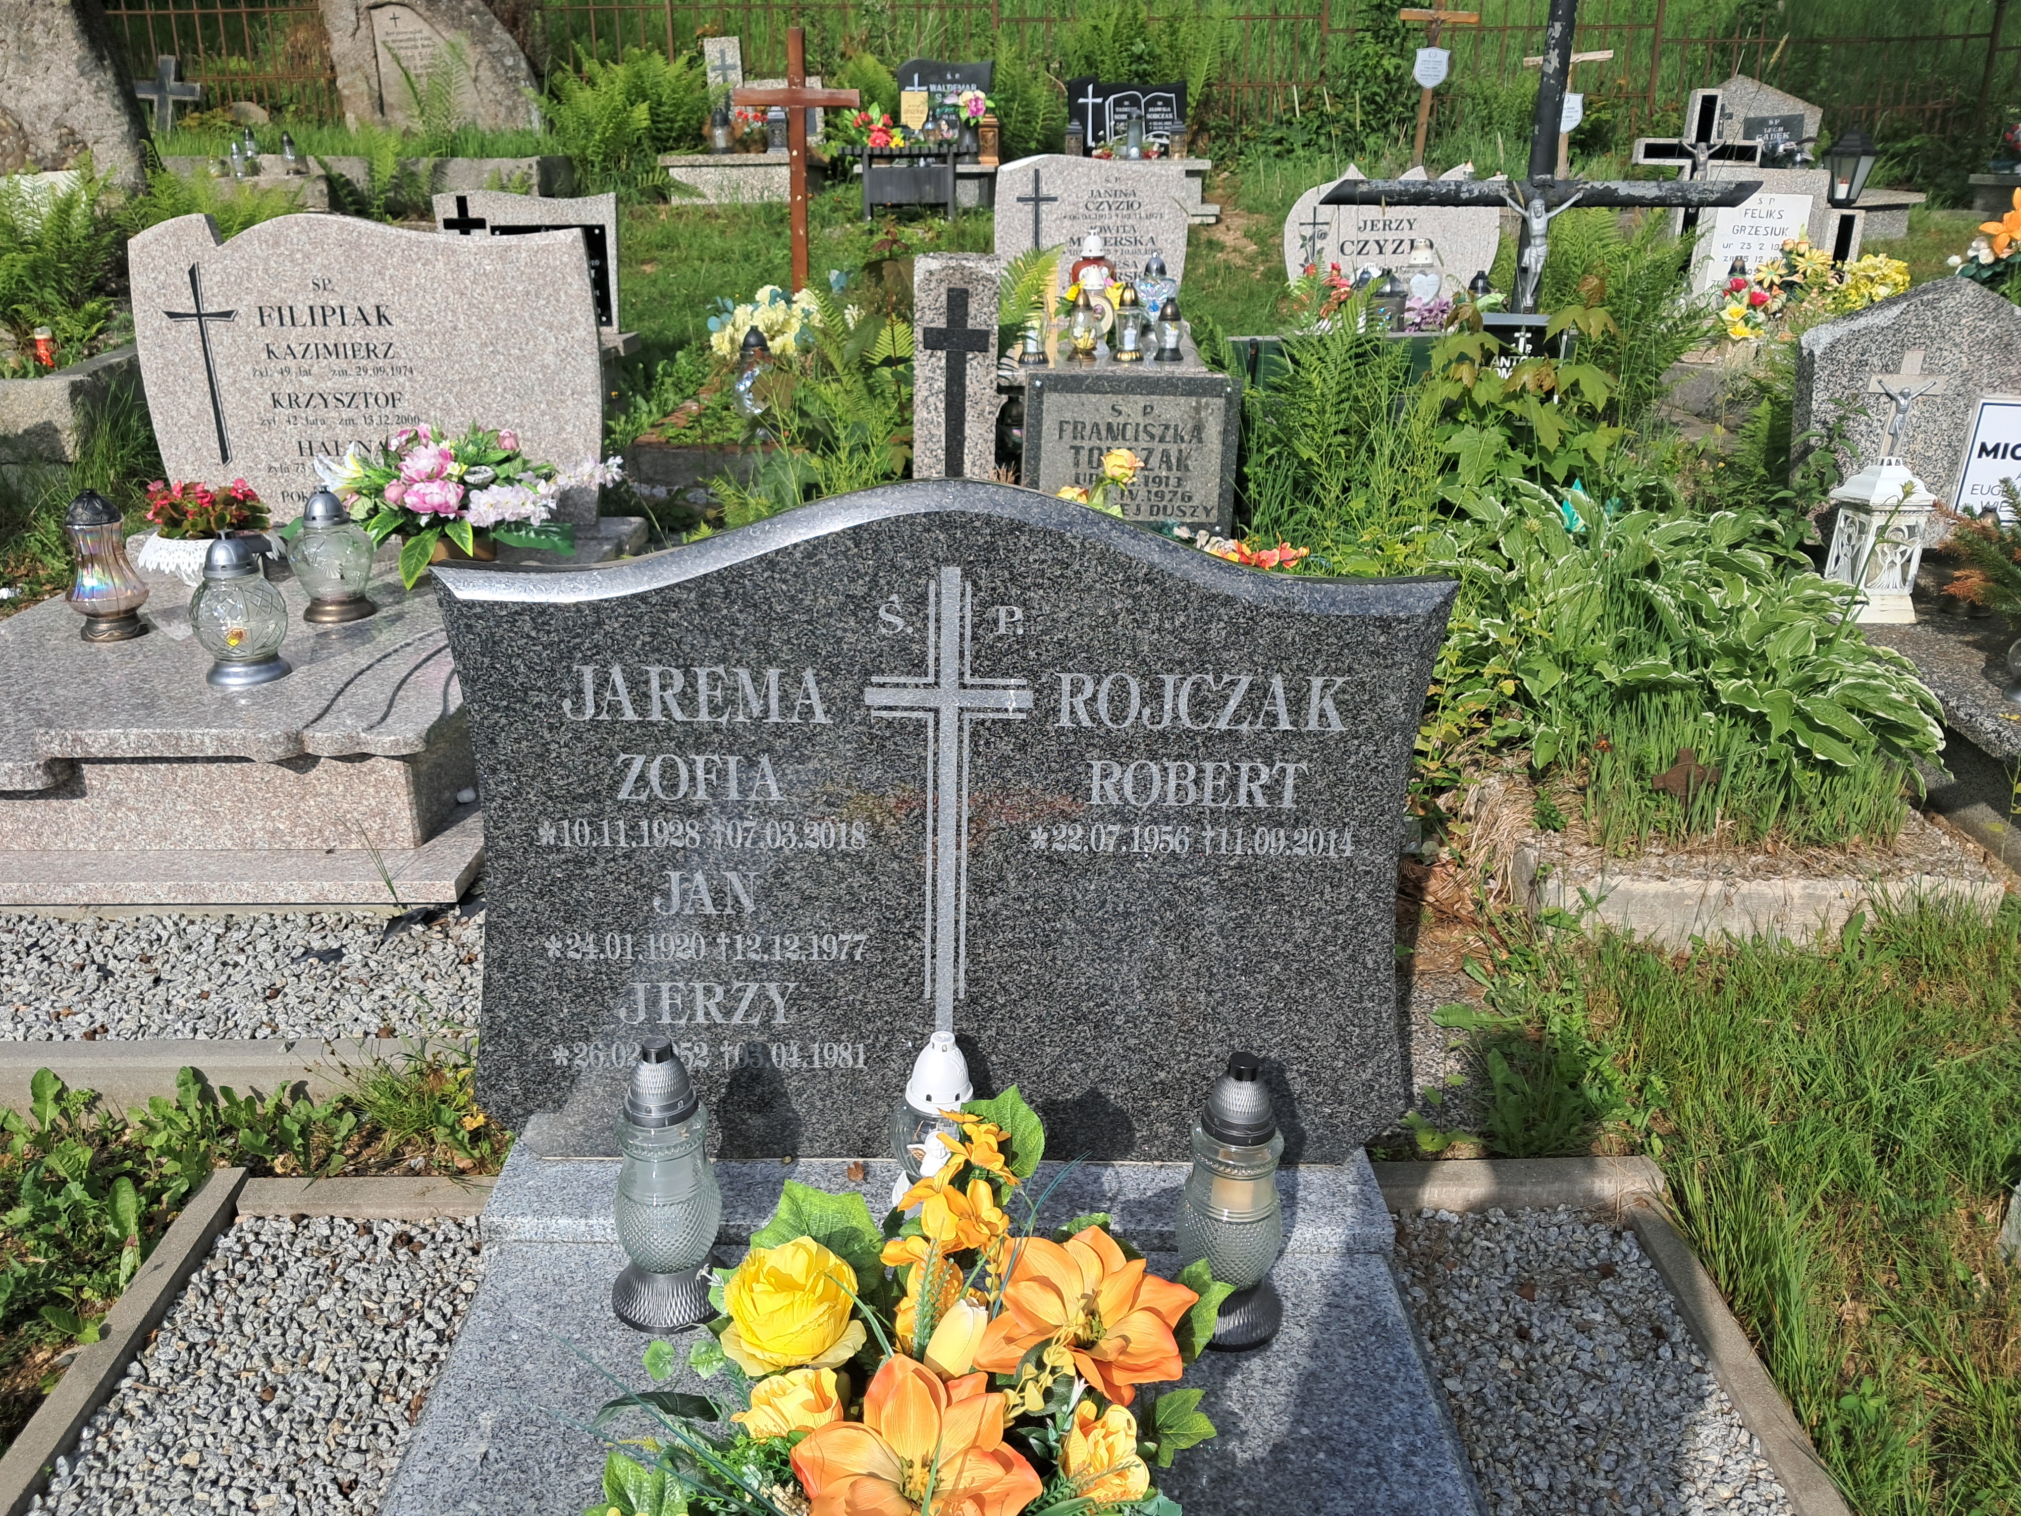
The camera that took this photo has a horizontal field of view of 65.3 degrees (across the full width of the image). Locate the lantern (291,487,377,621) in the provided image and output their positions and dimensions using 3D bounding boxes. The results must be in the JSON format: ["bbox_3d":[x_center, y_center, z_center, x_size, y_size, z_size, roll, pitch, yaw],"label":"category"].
[{"bbox_3d":[-1.390,-0.419,3.220,0.152,0.255,0.152,0,21,-2],"label":"lantern"}]

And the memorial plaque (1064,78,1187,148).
[{"bbox_3d":[0.726,-4.066,10.000,0.780,0.490,0.090,1,19,-1],"label":"memorial plaque"}]

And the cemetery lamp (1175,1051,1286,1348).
[{"bbox_3d":[0.209,0.408,1.480,0.099,0.285,0.099,0,21,-2],"label":"cemetery lamp"}]

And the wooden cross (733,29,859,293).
[{"bbox_3d":[-0.873,-2.309,6.425,0.515,1.200,0.065,0,17,-1],"label":"wooden cross"}]

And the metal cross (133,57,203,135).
[{"bbox_3d":[-4.979,-3.889,9.300,0.400,0.500,0.070,6,20,-3],"label":"metal cross"}]

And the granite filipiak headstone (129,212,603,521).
[{"bbox_3d":[-1.529,-0.934,3.830,1.060,0.735,0.080,-1,21,-5],"label":"granite filipiak headstone"}]

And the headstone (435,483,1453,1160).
[{"bbox_3d":[-0.065,0.091,1.735,1.030,0.772,0.080,1,19,-1],"label":"headstone"}]

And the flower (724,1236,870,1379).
[{"bbox_3d":[-0.189,0.482,1.380,0.120,0.095,0.115,3,19,6],"label":"flower"}]

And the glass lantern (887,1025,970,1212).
[{"bbox_3d":[-0.088,0.421,1.844,0.111,0.210,0.111,0,17,0],"label":"glass lantern"}]

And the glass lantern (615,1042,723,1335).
[{"bbox_3d":[-0.377,0.450,1.691,0.120,0.316,0.120,0,17,0],"label":"glass lantern"}]

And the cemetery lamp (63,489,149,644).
[{"bbox_3d":[-2.032,-0.432,3.534,0.180,0.318,0.180,0,17,0],"label":"cemetery lamp"}]

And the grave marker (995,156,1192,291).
[{"bbox_3d":[0.331,-2.117,6.361,0.800,0.610,0.090,1,17,2],"label":"grave marker"}]

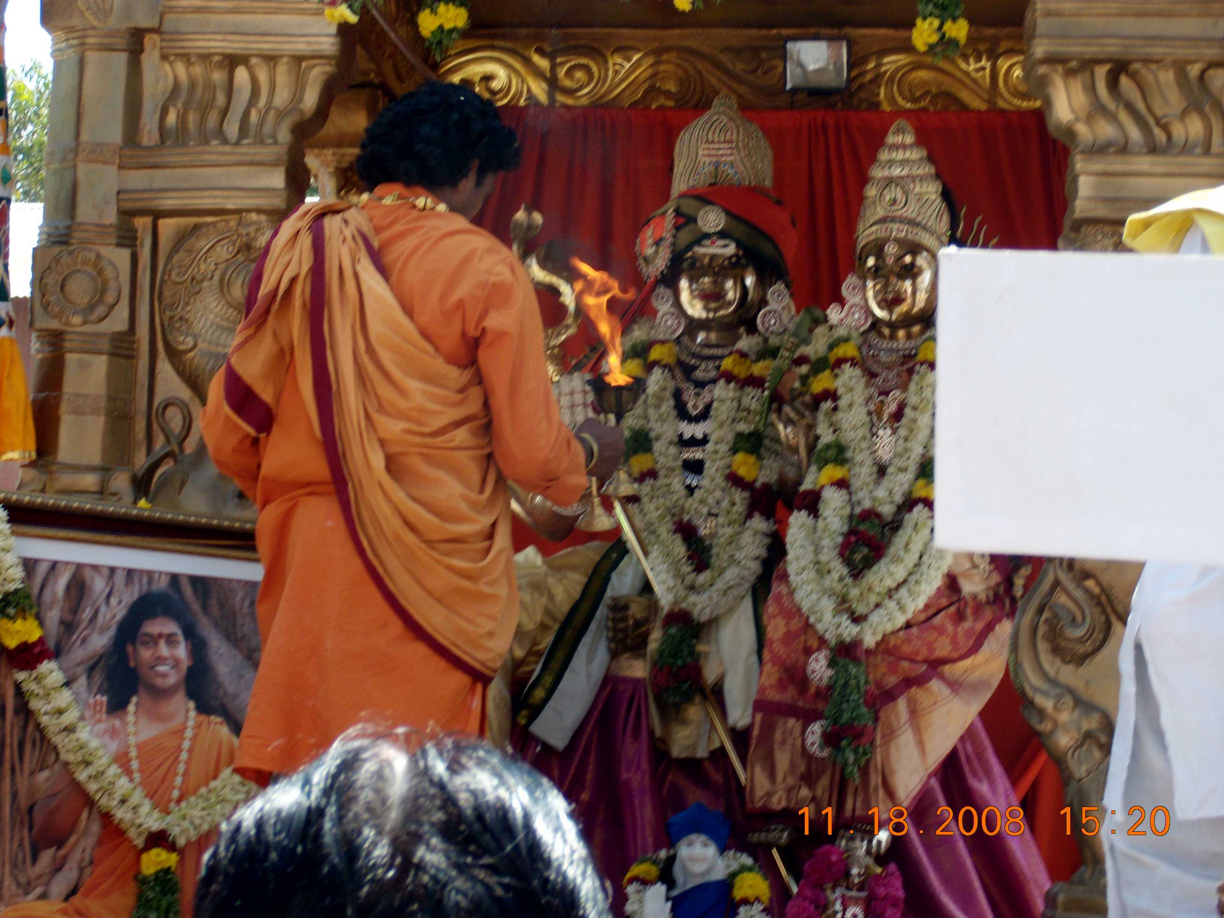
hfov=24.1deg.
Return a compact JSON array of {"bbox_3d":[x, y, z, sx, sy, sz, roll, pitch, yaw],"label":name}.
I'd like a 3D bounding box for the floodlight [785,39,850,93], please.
[{"bbox_3d":[0.481,-0.918,6.700,0.152,0.125,0.095,0,0,2],"label":"floodlight"}]

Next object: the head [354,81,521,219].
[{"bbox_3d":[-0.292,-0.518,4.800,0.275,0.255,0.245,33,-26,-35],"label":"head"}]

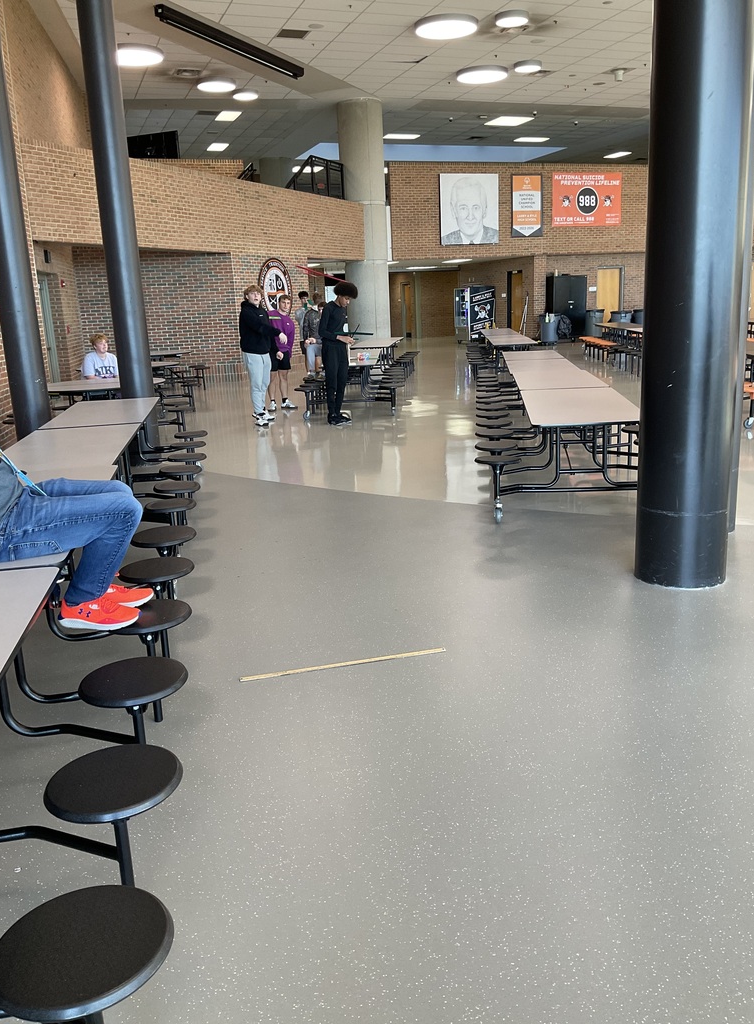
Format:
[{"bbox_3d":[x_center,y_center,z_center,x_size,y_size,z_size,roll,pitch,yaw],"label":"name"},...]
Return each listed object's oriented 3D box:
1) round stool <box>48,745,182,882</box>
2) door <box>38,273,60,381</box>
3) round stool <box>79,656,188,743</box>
[{"bbox_3d":[-0.636,0.856,2.161,0.330,0.425,0.330,-3,14,0],"label":"round stool"},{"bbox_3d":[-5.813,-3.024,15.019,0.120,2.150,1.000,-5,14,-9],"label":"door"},{"bbox_3d":[-0.733,0.722,2.681,0.325,0.437,0.325,-5,14,-9],"label":"round stool"}]

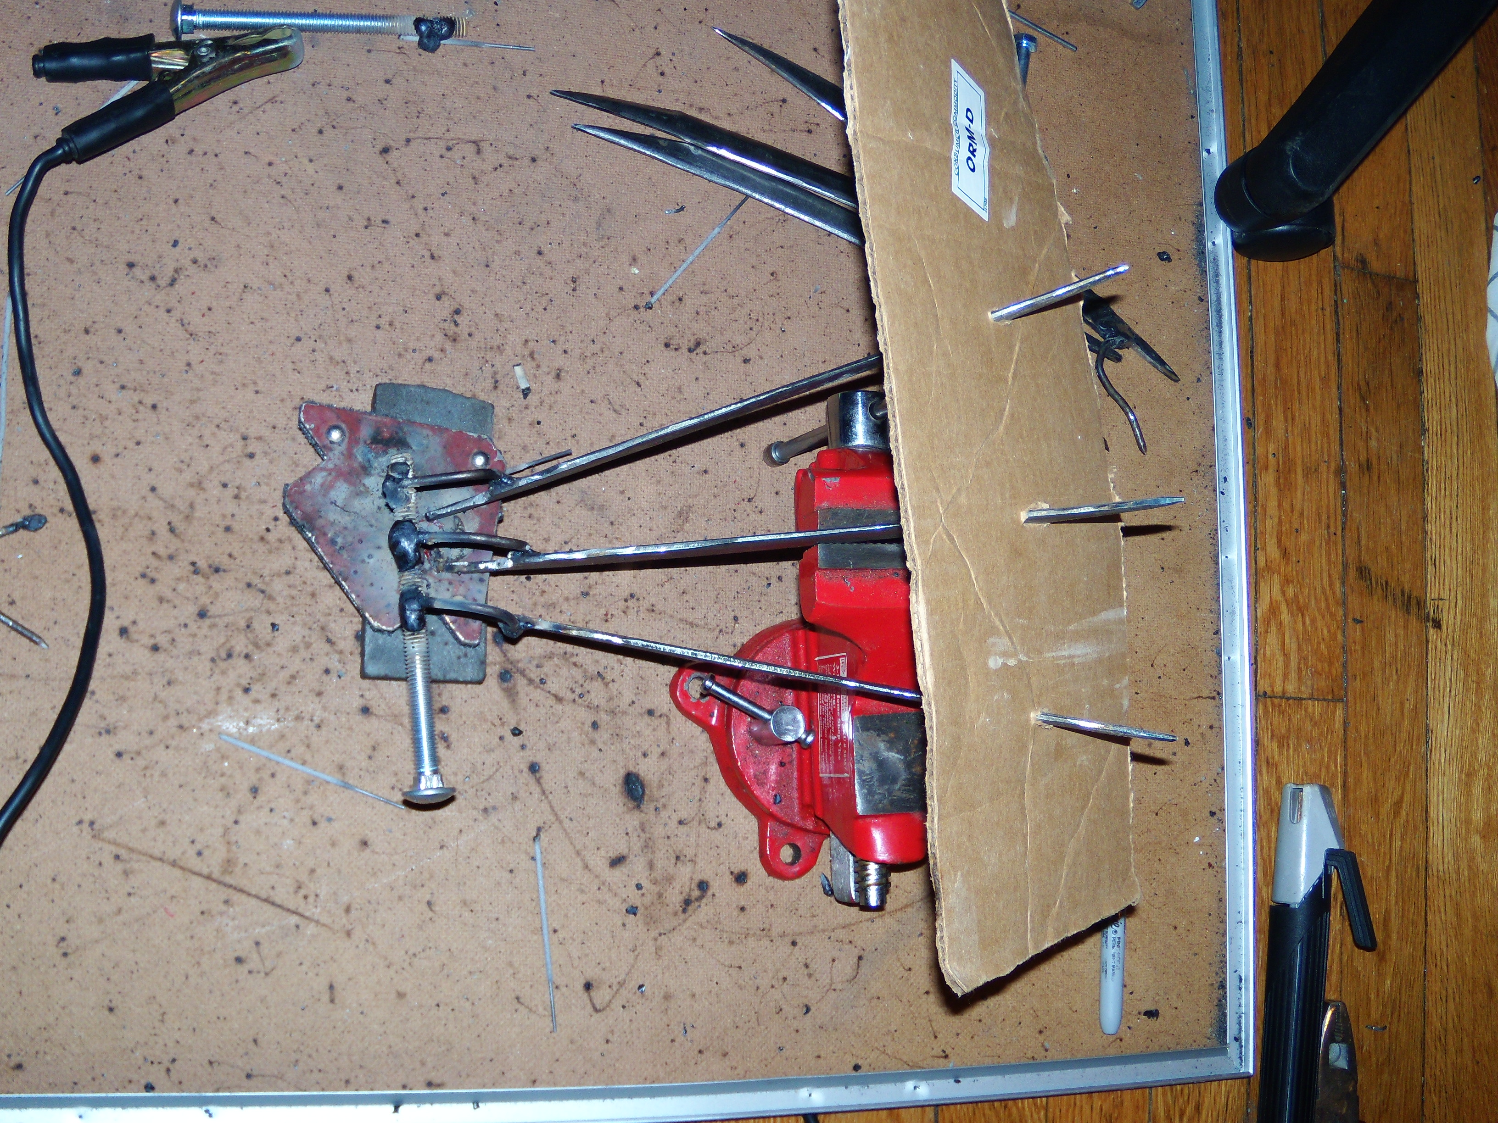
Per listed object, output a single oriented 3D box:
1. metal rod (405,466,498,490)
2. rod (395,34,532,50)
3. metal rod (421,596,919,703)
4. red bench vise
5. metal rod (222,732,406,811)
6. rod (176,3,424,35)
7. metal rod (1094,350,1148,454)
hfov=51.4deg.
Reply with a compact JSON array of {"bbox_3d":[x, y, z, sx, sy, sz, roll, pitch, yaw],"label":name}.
[{"bbox_3d":[-0.114,-0.032,0.600,0.035,0.008,0.006,-7,85,-12],"label":"metal rod"},{"bbox_3d":[-0.122,-0.223,0.670,0.058,0.002,0.002,-2,84,-19],"label":"rod"},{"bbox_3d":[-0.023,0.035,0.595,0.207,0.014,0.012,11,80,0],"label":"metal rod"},{"bbox_3d":[0.042,0.035,0.631,0.132,0.122,0.205,2,83,-17],"label":"red bench vise"},{"bbox_3d":[-0.173,0.084,0.619,0.078,0.002,0.002,24,77,-14],"label":"metal rod"},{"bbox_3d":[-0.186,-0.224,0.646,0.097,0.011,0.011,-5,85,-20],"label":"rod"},{"bbox_3d":[0.178,-0.077,0.742,0.015,0.010,0.053,-20,90,-18],"label":"metal rod"}]

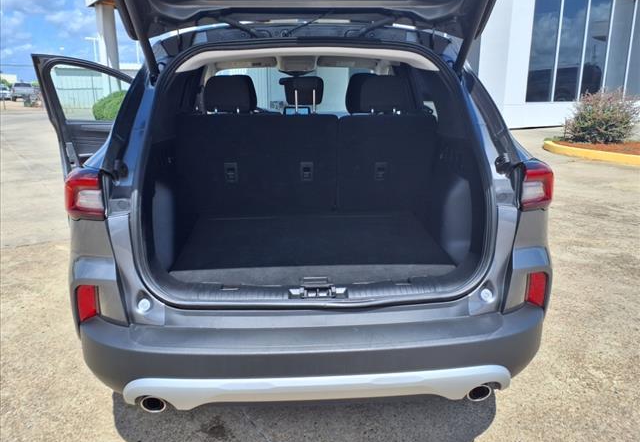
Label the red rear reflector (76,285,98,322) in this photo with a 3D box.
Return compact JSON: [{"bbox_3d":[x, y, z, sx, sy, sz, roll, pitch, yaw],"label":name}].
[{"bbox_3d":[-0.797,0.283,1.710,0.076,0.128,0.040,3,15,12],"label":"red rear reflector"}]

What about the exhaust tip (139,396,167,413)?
[{"bbox_3d":[-0.573,0.618,1.758,0.088,0.070,0.130,-1,15,-3],"label":"exhaust tip"}]

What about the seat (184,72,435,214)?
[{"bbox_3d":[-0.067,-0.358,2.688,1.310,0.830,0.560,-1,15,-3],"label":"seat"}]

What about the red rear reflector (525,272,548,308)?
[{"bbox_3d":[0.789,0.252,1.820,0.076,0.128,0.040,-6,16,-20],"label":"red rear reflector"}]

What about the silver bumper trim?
[{"bbox_3d":[0.003,0.552,1.740,1.400,0.145,0.190,-1,15,-3],"label":"silver bumper trim"}]

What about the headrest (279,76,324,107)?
[{"bbox_3d":[-0.077,-0.649,2.497,0.200,0.145,0.110,-1,15,-3],"label":"headrest"}]

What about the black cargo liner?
[{"bbox_3d":[-0.036,0.110,2.254,1.120,0.055,0.940,-1,15,-3],"label":"black cargo liner"}]

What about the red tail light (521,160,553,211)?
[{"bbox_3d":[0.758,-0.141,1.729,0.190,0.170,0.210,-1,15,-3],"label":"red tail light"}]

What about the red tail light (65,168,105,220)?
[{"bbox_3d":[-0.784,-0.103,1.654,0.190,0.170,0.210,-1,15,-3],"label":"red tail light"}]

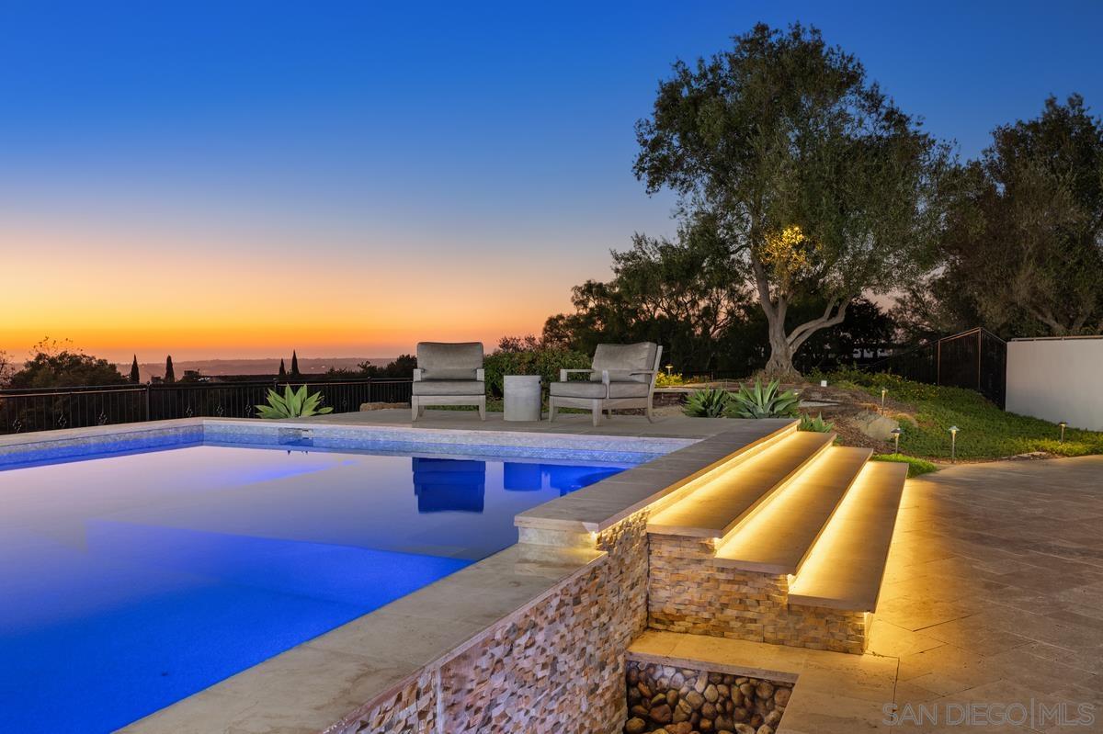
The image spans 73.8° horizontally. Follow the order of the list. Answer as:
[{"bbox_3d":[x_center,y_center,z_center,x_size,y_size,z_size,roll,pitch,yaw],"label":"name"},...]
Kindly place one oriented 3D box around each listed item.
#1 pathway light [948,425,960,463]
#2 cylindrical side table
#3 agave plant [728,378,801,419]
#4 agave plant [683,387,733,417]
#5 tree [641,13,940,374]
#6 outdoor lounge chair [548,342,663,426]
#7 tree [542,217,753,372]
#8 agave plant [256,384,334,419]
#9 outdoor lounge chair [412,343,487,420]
[{"bbox_3d":[4.809,0.924,8.800,0.140,0.460,0.140,0,1,0],"label":"pathway light"},{"bbox_3d":[-0.323,0.344,8.222,0.420,0.500,0.420,0,1,0],"label":"cylindrical side table"},{"bbox_3d":[2.533,0.405,8.750,0.860,0.530,0.820,0,1,0],"label":"agave plant"},{"bbox_3d":[1.930,0.461,9.000,0.700,0.410,0.680,0,1,0],"label":"agave plant"},{"bbox_3d":[4.561,-3.204,14.000,5.950,6.700,5.600,0,1,0],"label":"tree"},{"bbox_3d":[0.572,0.163,7.948,0.890,0.870,0.810,-1,2,-36],"label":"outdoor lounge chair"},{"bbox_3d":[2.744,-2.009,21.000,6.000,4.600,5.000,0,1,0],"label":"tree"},{"bbox_3d":[-3.111,0.462,8.900,0.930,0.500,0.900,0,1,0],"label":"agave plant"},{"bbox_3d":[-1.167,0.154,8.546,0.810,0.870,0.890,0,1,-5],"label":"outdoor lounge chair"}]

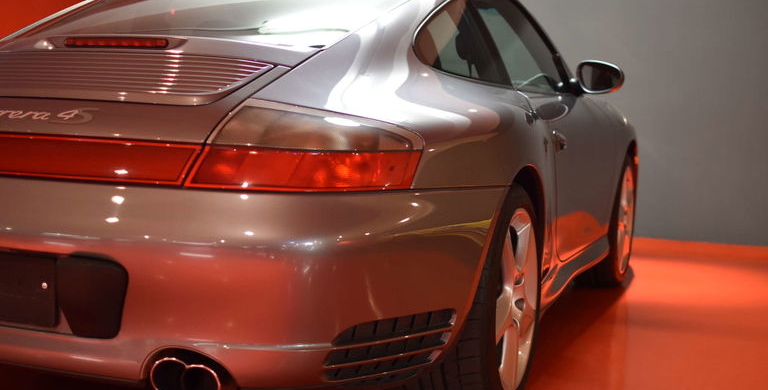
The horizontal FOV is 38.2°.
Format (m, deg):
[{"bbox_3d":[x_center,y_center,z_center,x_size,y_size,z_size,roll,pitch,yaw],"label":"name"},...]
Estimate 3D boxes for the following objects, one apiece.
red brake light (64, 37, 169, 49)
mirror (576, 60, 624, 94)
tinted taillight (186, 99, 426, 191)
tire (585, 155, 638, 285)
[{"bbox_3d":[-0.654,-0.374,2.727,0.297,0.030,0.035,4,5,20],"label":"red brake light"},{"bbox_3d":[0.830,-0.455,4.255,0.190,0.130,0.110,4,5,20],"label":"mirror"},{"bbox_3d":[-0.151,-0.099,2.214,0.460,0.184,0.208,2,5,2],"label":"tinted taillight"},{"bbox_3d":[1.030,0.107,5.218,0.228,0.635,0.637,4,5,20],"label":"tire"}]

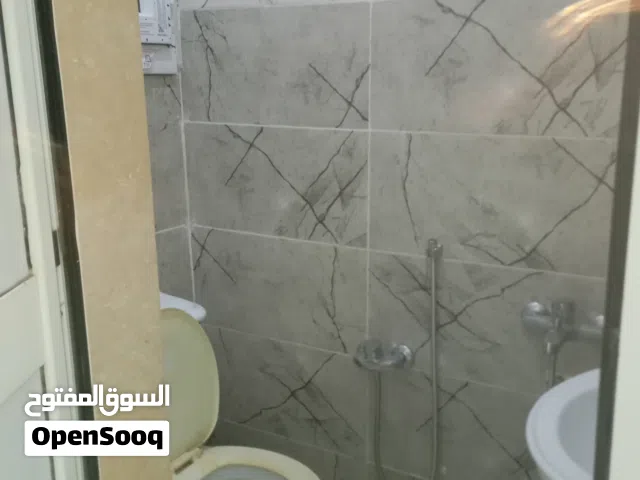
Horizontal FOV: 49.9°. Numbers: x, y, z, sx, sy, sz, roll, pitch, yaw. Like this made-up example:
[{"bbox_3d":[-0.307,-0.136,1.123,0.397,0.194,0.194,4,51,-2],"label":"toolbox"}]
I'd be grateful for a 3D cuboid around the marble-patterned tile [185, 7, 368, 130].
[{"bbox_3d":[-0.130,-0.448,1.799,0.590,0.300,0.010,7,15,29],"label":"marble-patterned tile"}]

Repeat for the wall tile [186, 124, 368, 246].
[{"bbox_3d":[-0.129,-0.156,1.867,0.590,0.300,0.010,7,15,29],"label":"wall tile"}]

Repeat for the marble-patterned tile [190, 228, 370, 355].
[{"bbox_3d":[-0.127,0.136,1.935,0.590,0.300,0.010,7,15,29],"label":"marble-patterned tile"}]

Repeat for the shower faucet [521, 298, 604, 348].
[{"bbox_3d":[0.527,0.178,1.478,0.220,0.125,0.120,7,15,29],"label":"shower faucet"}]

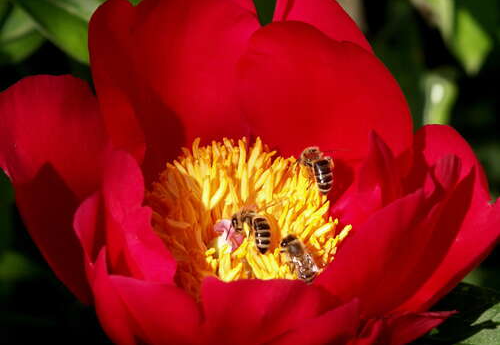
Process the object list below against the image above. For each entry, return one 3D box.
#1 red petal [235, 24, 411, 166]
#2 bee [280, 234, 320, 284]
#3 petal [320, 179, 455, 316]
[{"bbox_3d":[0.018,-0.018,0.675,0.045,0.040,0.016,7,6,12],"label":"red petal"},{"bbox_3d":[0.012,0.021,0.650,0.006,0.005,0.013,-25,72,0],"label":"bee"},{"bbox_3d":[0.033,0.018,0.645,0.015,0.037,0.028,25,28,-50],"label":"petal"}]

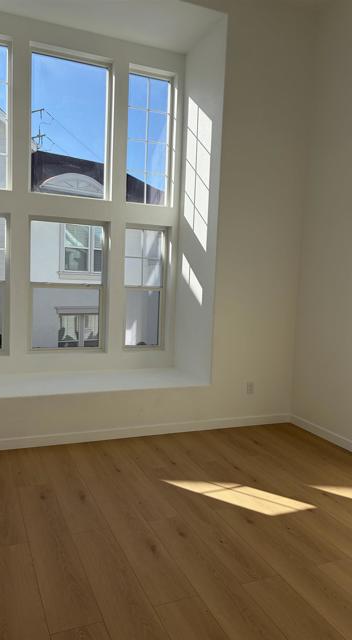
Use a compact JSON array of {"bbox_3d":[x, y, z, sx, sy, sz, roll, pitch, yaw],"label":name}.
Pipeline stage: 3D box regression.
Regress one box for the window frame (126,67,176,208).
[{"bbox_3d":[-0.291,-2.034,5.413,0.552,1.474,0.110,0,5,-23],"label":"window frame"}]

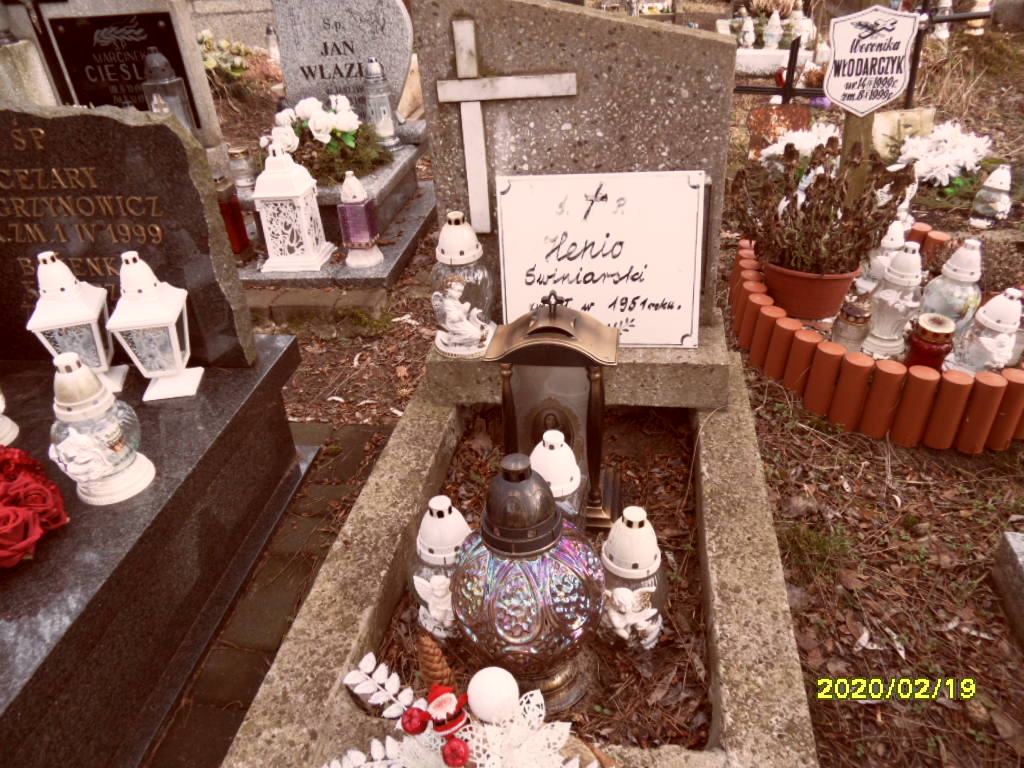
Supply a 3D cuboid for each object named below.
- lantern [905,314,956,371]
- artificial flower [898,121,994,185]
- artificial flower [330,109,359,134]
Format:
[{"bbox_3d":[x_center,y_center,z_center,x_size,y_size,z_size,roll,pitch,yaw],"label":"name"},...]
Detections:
[{"bbox_3d":[0.927,-0.079,1.574,0.093,0.128,0.093,2,32,11],"label":"lantern"},{"bbox_3d":[1.548,-0.814,2.530,0.330,0.190,0.260,10,36,18],"label":"artificial flower"},{"bbox_3d":[-0.580,-0.915,2.474,0.105,0.085,0.100,0,34,4],"label":"artificial flower"}]

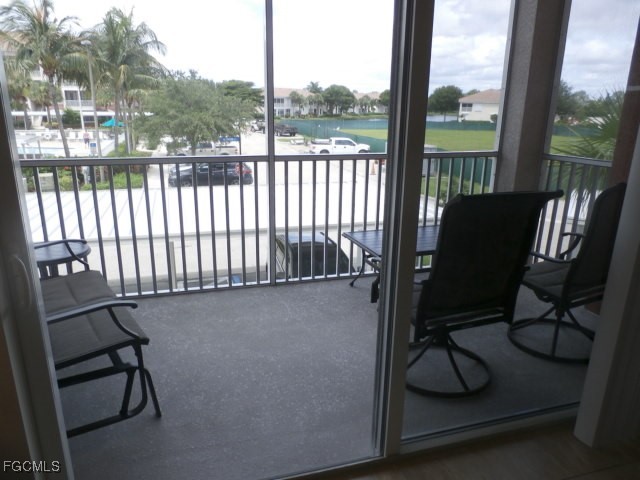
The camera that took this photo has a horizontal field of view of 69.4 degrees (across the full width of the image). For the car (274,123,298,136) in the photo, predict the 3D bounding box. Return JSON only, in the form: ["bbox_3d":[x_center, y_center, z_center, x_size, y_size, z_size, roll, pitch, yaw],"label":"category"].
[{"bbox_3d":[-5.407,-17.524,73.500,4.900,1.850,1.950,15,21,39],"label":"car"}]

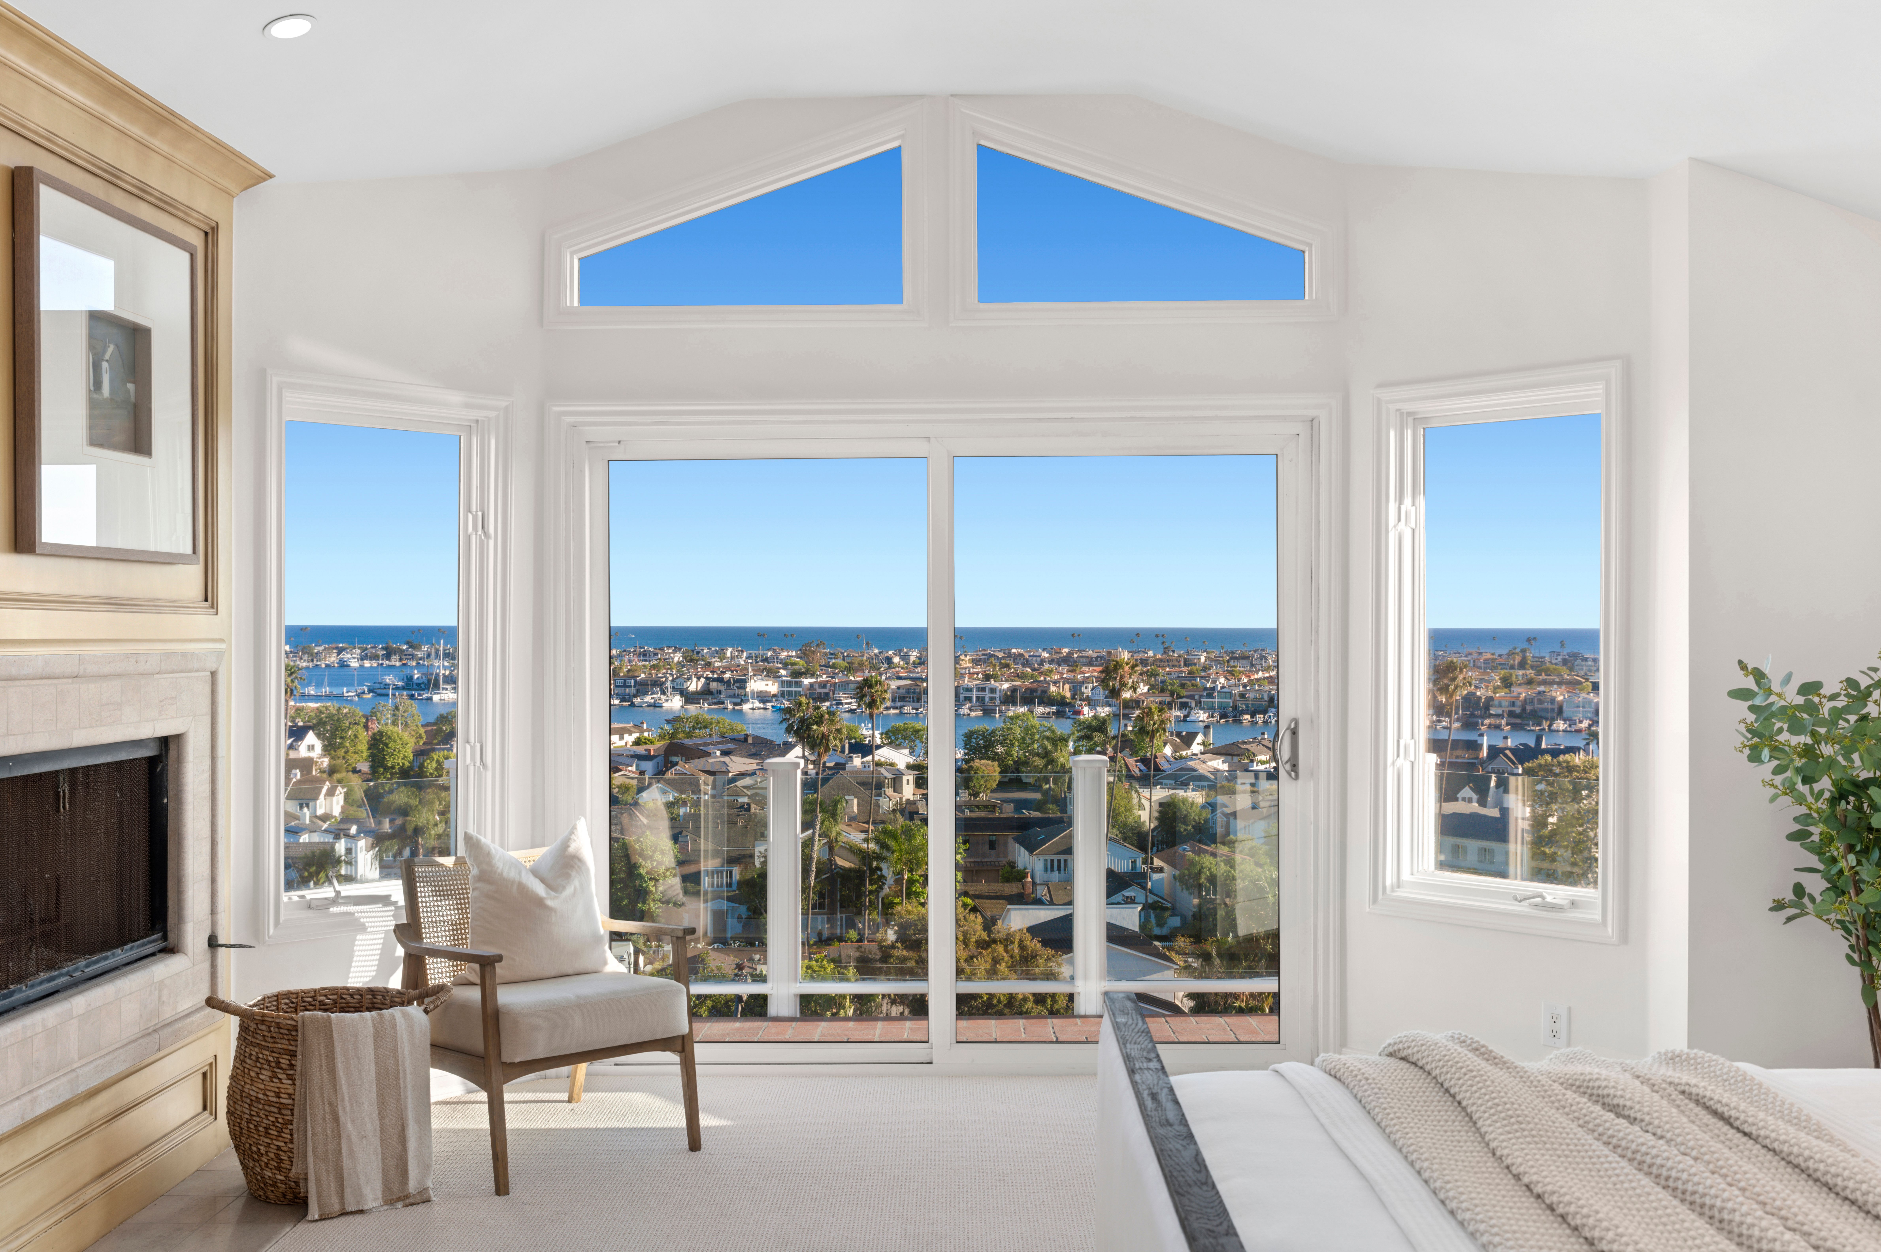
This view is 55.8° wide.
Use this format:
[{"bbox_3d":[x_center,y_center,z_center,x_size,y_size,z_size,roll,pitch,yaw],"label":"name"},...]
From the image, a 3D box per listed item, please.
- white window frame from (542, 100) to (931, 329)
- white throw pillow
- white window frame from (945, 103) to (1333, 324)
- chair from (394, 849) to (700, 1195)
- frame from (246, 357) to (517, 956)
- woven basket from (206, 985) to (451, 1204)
[{"bbox_3d":[-0.627,-1.263,5.465,1.185,0.700,0.110,0,0,1],"label":"white window frame"},{"bbox_3d":[-1.080,0.735,4.748,0.450,0.420,0.170,0,-20,-42],"label":"white throw pillow"},{"bbox_3d":[0.625,-1.267,5.440,1.195,0.695,0.110,0,0,1],"label":"white window frame"},{"bbox_3d":[-1.060,1.005,4.724,0.600,0.755,0.680,0,0,-42],"label":"chair"},{"bbox_3d":[-1.572,0.087,5.115,0.110,1.560,0.765,0,0,44],"label":"frame"},{"bbox_3d":[-1.528,1.153,4.430,0.580,0.465,0.490,0,0,-17],"label":"woven basket"}]

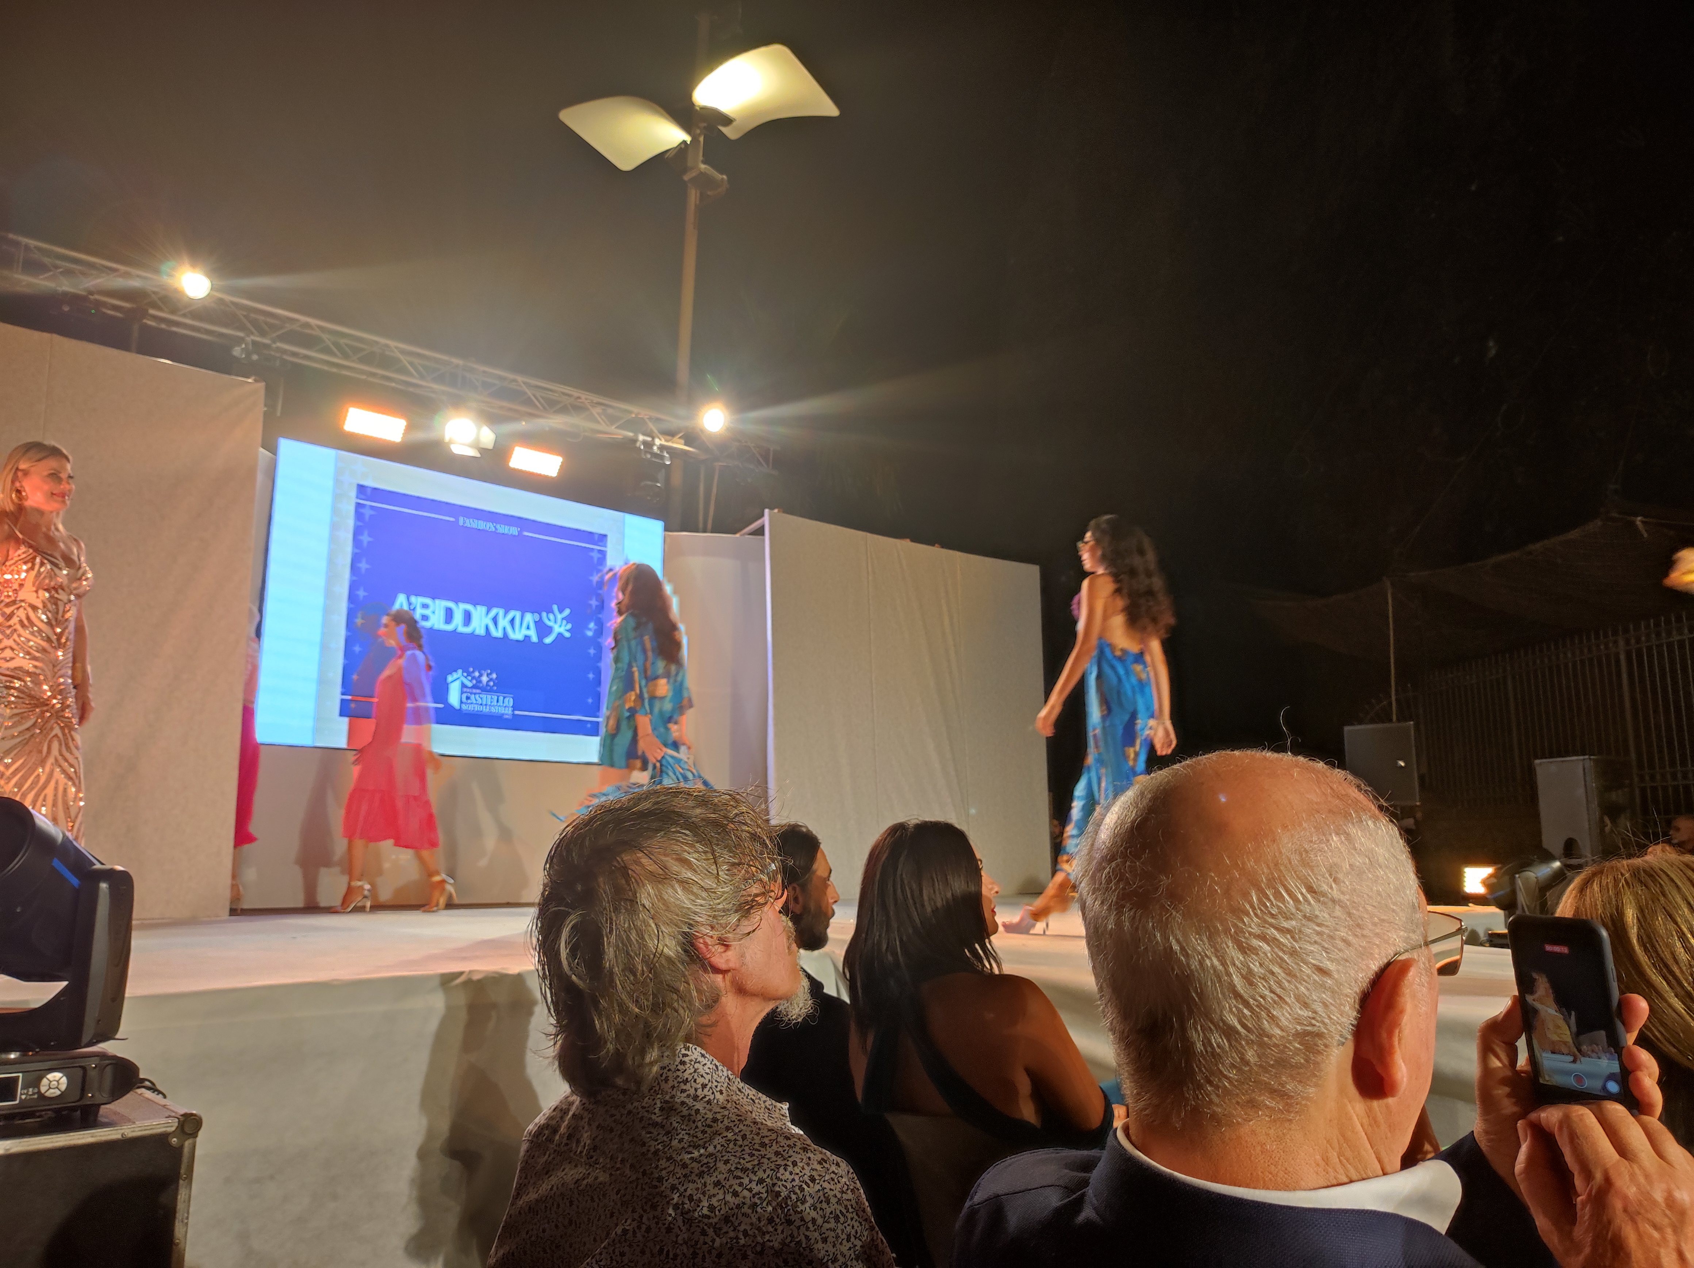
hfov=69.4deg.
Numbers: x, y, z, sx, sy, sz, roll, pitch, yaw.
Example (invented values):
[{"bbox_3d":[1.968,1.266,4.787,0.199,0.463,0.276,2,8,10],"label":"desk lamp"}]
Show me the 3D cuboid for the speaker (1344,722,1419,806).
[{"bbox_3d":[4.156,1.014,9.427,0.460,0.630,0.400,-6,-11,31],"label":"speaker"}]

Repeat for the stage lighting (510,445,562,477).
[{"bbox_3d":[-2.184,-1.211,8.507,0.360,0.180,0.150,8,17,-40],"label":"stage lighting"}]

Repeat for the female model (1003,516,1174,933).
[{"bbox_3d":[1.046,0.361,5.090,0.500,1.740,0.720,8,-13,-42],"label":"female model"}]

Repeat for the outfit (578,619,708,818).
[{"bbox_3d":[-1.002,0.467,5.957,0.680,1.140,0.600,-9,-13,42],"label":"outfit"}]

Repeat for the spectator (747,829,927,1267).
[{"bbox_3d":[0.078,1.050,2.613,0.780,1.300,0.520,7,-12,-38],"label":"spectator"}]

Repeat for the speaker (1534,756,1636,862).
[{"bbox_3d":[4.624,1.113,7.666,0.370,0.650,0.390,3,-10,-20],"label":"speaker"}]

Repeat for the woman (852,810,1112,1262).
[{"bbox_3d":[0.286,0.991,2.278,0.500,1.300,0.780,-9,-13,42],"label":"woman"}]

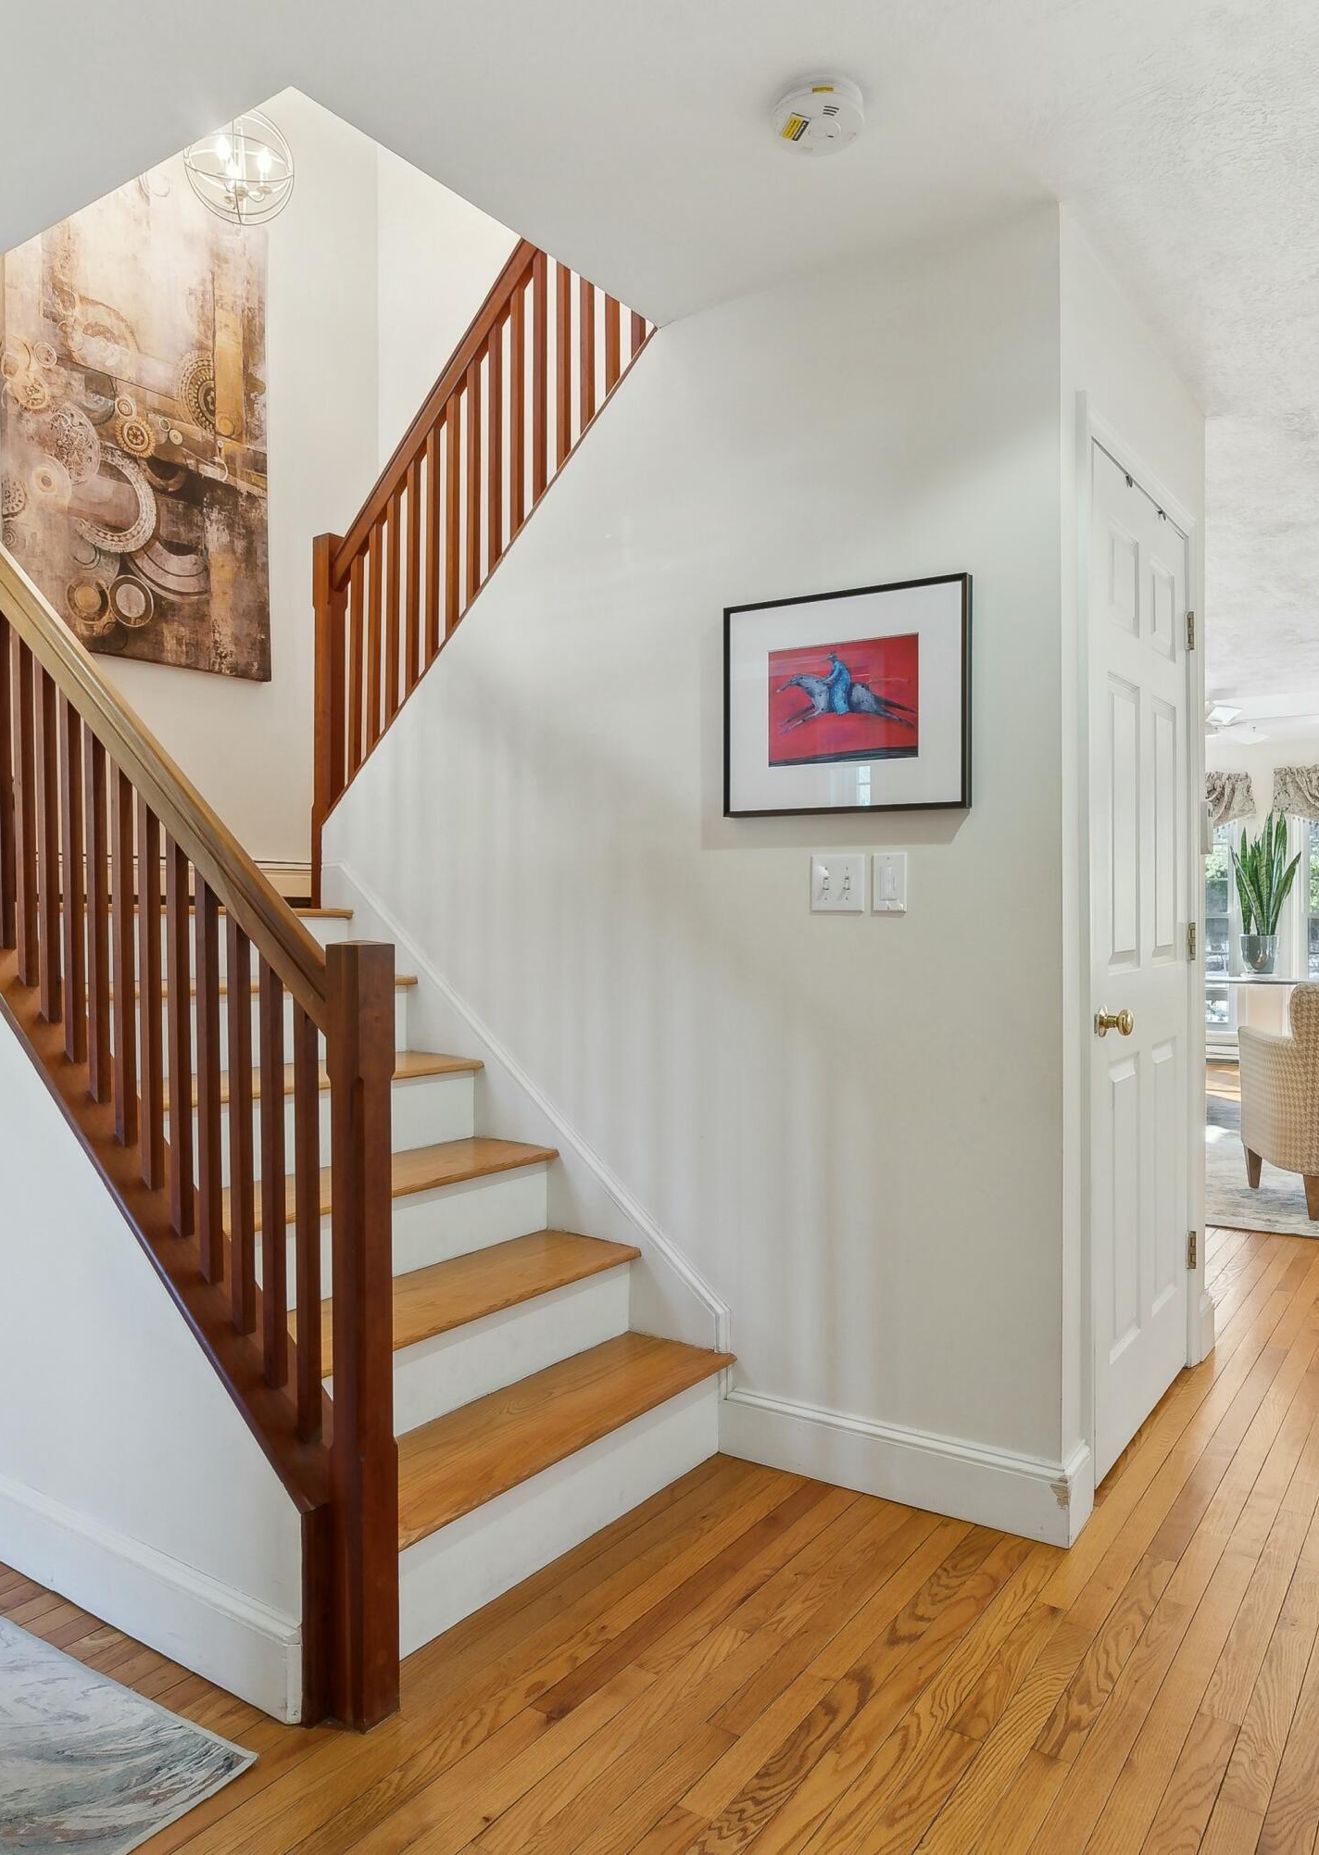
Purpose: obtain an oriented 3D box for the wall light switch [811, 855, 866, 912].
[{"bbox_3d":[0.358,-0.087,2.479,0.117,0.116,0.018,0,1,35],"label":"wall light switch"}]

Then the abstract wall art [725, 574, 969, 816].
[{"bbox_3d":[0.365,-0.446,2.462,0.525,0.430,0.028,0,1,35],"label":"abstract wall art"}]

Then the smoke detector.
[{"bbox_3d":[0.244,-1.275,1.941,0.145,0.050,0.145,0,1,0],"label":"smoke detector"}]

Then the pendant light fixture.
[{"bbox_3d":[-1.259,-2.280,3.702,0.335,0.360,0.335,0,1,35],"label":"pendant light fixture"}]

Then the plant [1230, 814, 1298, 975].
[{"bbox_3d":[3.619,-0.195,7.410,0.380,0.980,0.360,0,1,35],"label":"plant"}]

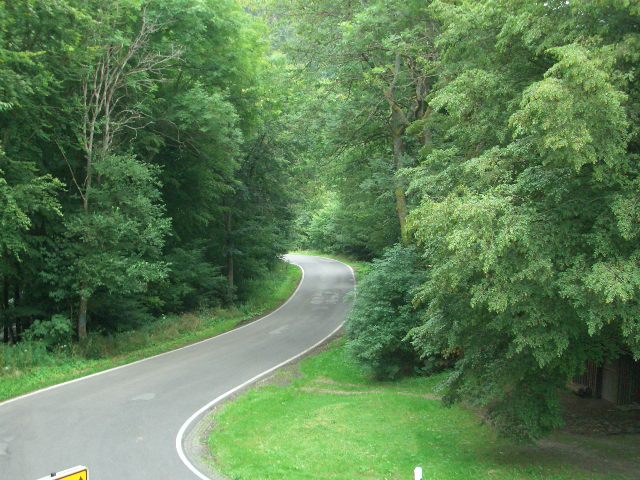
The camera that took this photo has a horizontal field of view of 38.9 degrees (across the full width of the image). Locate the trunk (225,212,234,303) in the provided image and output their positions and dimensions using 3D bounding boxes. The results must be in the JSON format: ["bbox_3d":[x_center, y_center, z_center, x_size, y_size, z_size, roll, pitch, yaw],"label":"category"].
[{"bbox_3d":[-5.395,1.043,54.000,0.530,5.360,0.480,0,2,0],"label":"trunk"}]

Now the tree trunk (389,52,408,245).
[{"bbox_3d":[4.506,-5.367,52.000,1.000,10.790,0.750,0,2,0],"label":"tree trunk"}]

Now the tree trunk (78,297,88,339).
[{"bbox_3d":[-9.659,3.206,37.000,0.380,1.800,0.360,0,2,0],"label":"tree trunk"}]

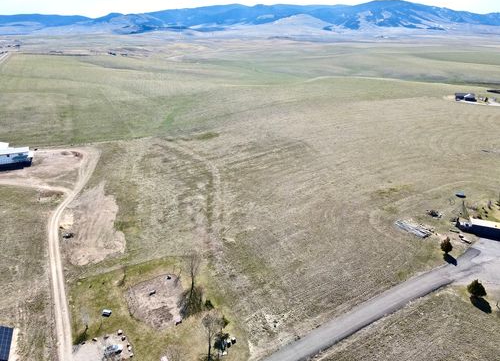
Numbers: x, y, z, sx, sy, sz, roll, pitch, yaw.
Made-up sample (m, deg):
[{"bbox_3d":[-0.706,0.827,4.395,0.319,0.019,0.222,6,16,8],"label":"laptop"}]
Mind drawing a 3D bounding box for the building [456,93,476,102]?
[{"bbox_3d":[201.983,-78.003,323.538,16.200,5.800,11.000,9,25,19],"label":"building"}]

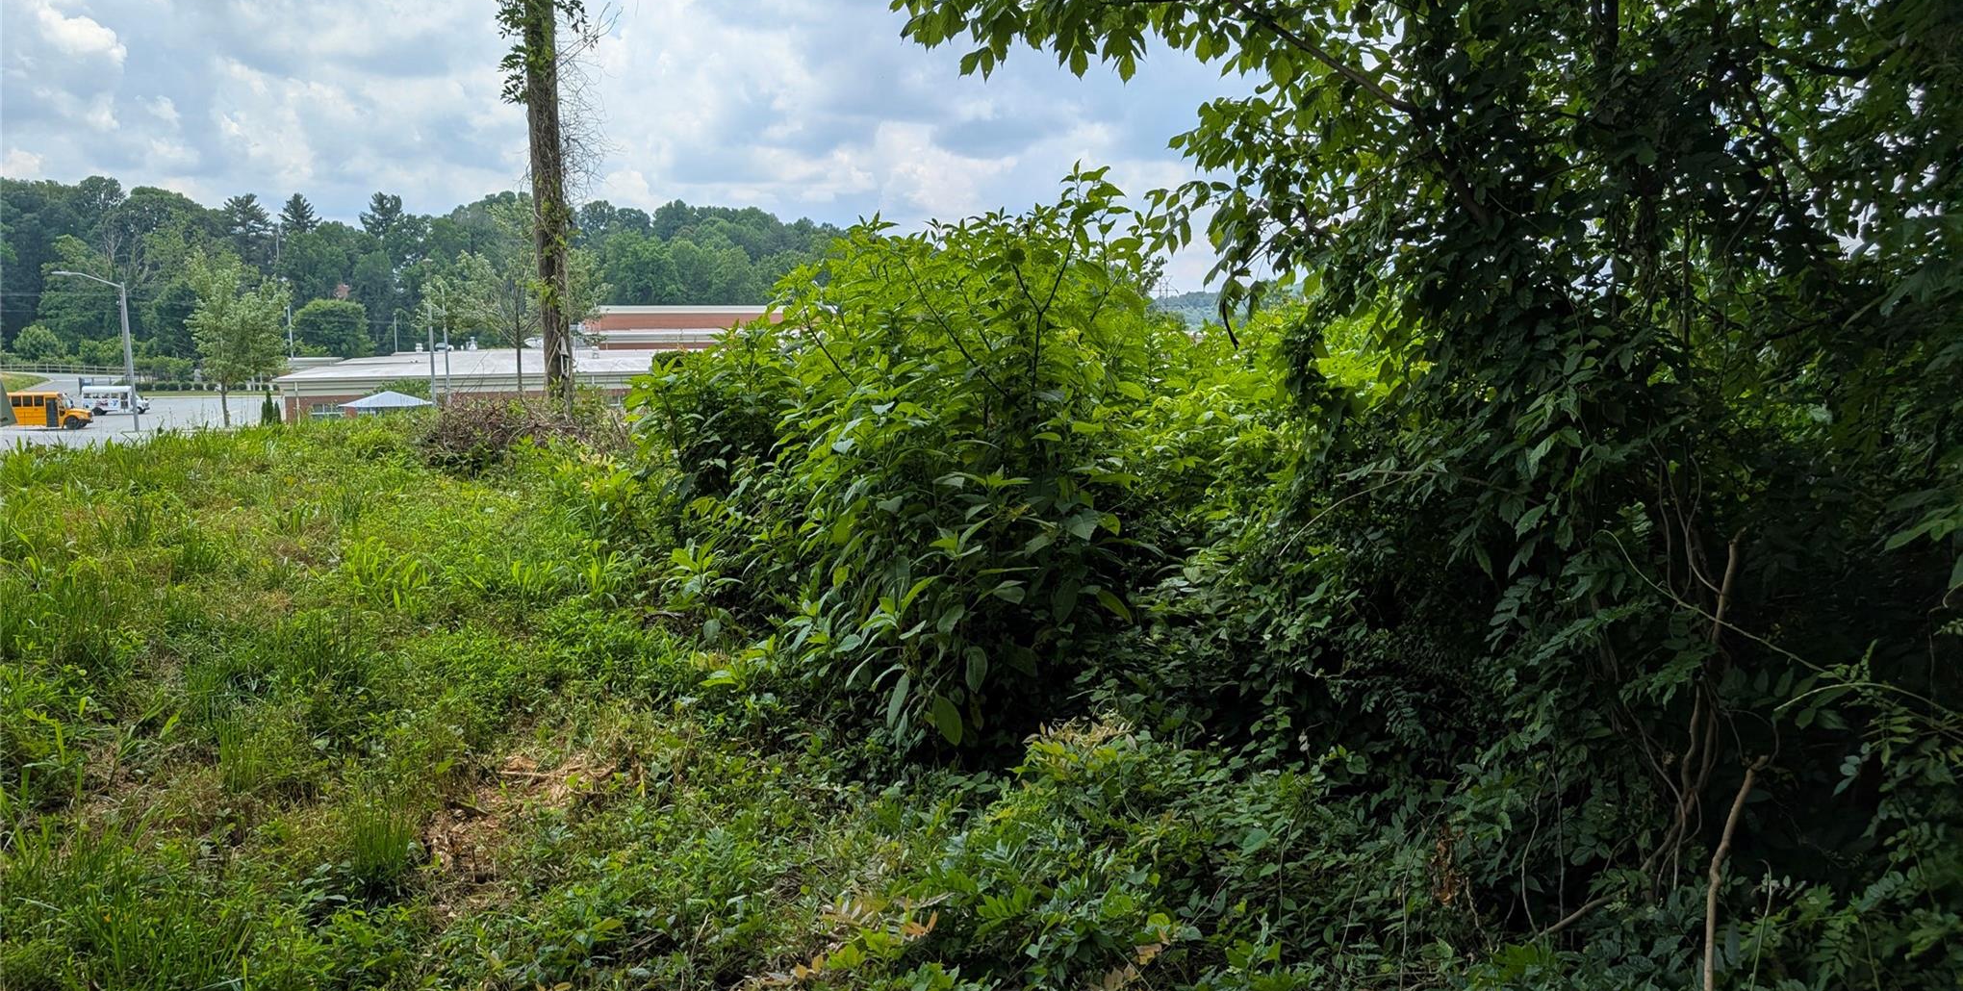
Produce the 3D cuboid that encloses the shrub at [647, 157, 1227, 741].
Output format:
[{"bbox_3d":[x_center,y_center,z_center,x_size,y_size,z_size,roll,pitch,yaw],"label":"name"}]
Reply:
[{"bbox_3d":[-0.171,-0.236,5.420,2.100,1.980,1.900,0,8,0],"label":"shrub"}]

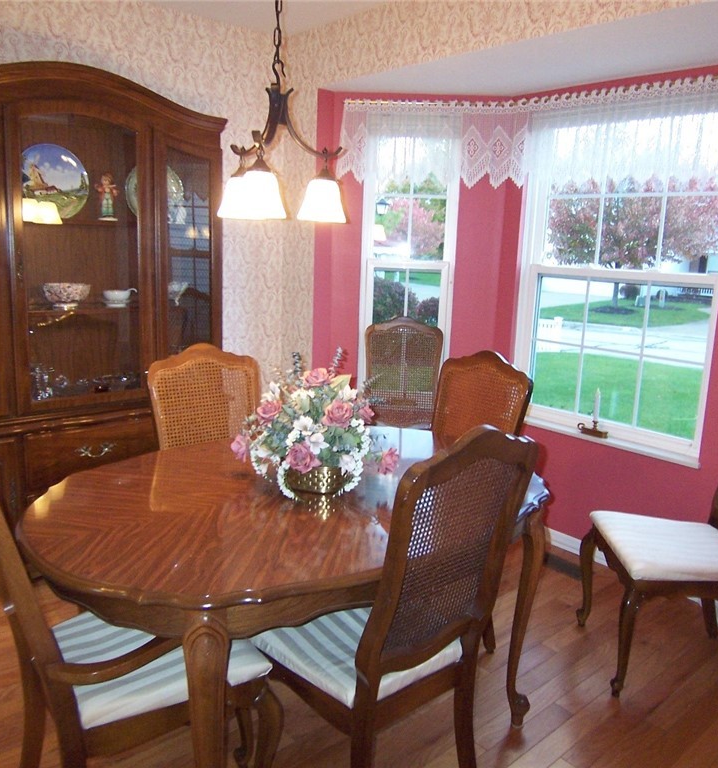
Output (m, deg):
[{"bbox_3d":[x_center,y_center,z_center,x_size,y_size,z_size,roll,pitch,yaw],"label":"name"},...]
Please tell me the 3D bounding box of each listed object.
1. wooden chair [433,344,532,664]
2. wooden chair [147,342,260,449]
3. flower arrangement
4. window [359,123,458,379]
[{"bbox_3d":[0.229,0.446,2.346,0.610,1.090,0.510,-7,15,-41],"label":"wooden chair"},{"bbox_3d":[-0.399,0.439,2.239,0.500,1.090,0.610,-6,14,-38],"label":"wooden chair"},{"bbox_3d":[-0.117,0.106,1.951,0.480,0.400,0.420,2,11,-3],"label":"flower arrangement"},{"bbox_3d":[0.257,-0.603,3.516,0.480,1.490,0.100,3,11,2],"label":"window"}]

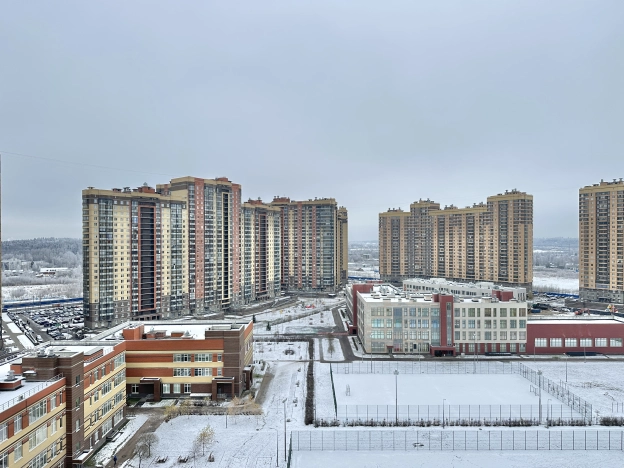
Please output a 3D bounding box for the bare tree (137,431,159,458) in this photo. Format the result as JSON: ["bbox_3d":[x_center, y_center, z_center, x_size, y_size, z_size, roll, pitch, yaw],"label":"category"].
[{"bbox_3d":[-31.129,40.258,82.622,3.929,4.634,3.929,0,-1,0],"label":"bare tree"}]

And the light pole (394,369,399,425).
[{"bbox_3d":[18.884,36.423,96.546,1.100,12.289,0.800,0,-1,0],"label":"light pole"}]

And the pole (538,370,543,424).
[{"bbox_3d":[50.779,36.343,96.351,1.100,12.189,0.800,0,-1,0],"label":"pole"}]

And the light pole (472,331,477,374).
[{"bbox_3d":[50.388,36.865,133.877,1.100,12.189,0.800,0,-1,0],"label":"light pole"}]

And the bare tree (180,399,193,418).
[{"bbox_3d":[-28.770,40.438,99.966,2.770,4.734,2.770,0,-1,0],"label":"bare tree"}]

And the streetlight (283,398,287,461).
[{"bbox_3d":[-5.042,36.602,80.790,0.600,11.685,1.100,-1,-1,30],"label":"streetlight"}]

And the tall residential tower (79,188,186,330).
[{"bbox_3d":[-91.828,10.825,227.382,16.500,67.994,50.745,-1,-1,42],"label":"tall residential tower"}]

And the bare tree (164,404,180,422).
[{"bbox_3d":[-31.334,40.511,97.172,3.425,4.533,3.425,0,-1,0],"label":"bare tree"}]

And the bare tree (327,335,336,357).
[{"bbox_3d":[6.835,39.507,152.023,3.425,7.756,3.425,0,-1,0],"label":"bare tree"}]

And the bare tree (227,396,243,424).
[{"bbox_3d":[-17.279,39.647,97.051,3.425,6.145,3.425,0,-1,0],"label":"bare tree"}]

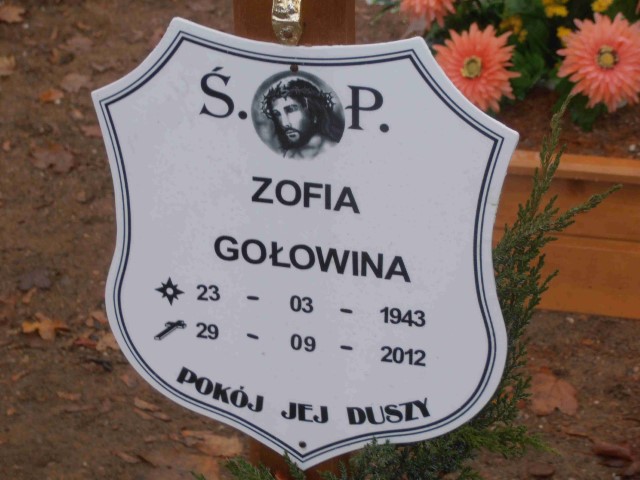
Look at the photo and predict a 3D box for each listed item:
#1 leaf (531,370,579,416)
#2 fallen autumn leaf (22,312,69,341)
[{"bbox_3d":[0.296,0.194,2.590,0.066,0.016,0.085,0,25,0],"label":"leaf"},{"bbox_3d":[-0.370,0.117,2.770,0.063,0.014,0.063,0,25,0],"label":"fallen autumn leaf"}]

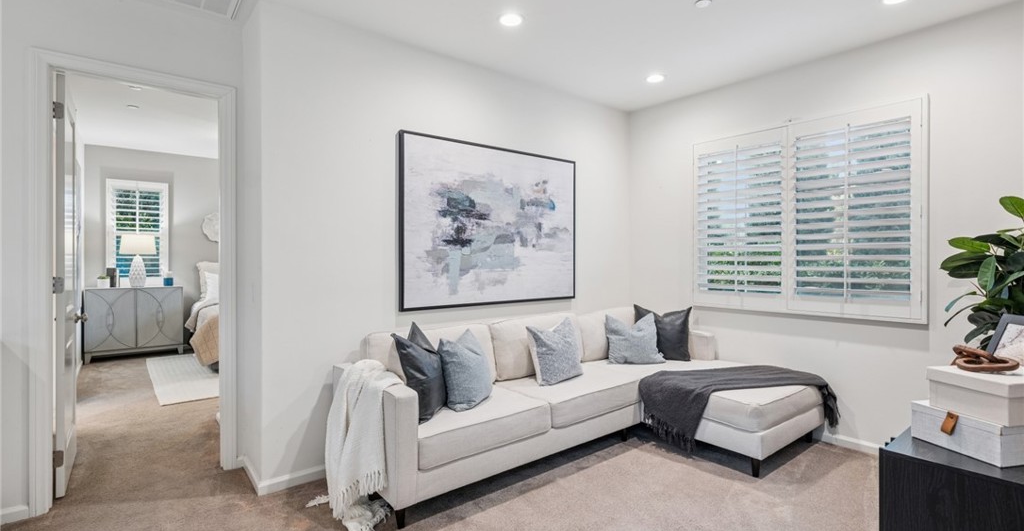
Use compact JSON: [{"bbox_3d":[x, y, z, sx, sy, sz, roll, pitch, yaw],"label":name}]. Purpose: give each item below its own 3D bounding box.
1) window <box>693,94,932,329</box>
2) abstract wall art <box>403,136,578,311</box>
[{"bbox_3d":[2.195,-0.364,3.562,0.090,1.479,1.611,0,0,-38],"label":"window"},{"bbox_3d":[-0.105,-0.305,3.594,1.685,1.229,0.045,0,0,-38],"label":"abstract wall art"}]

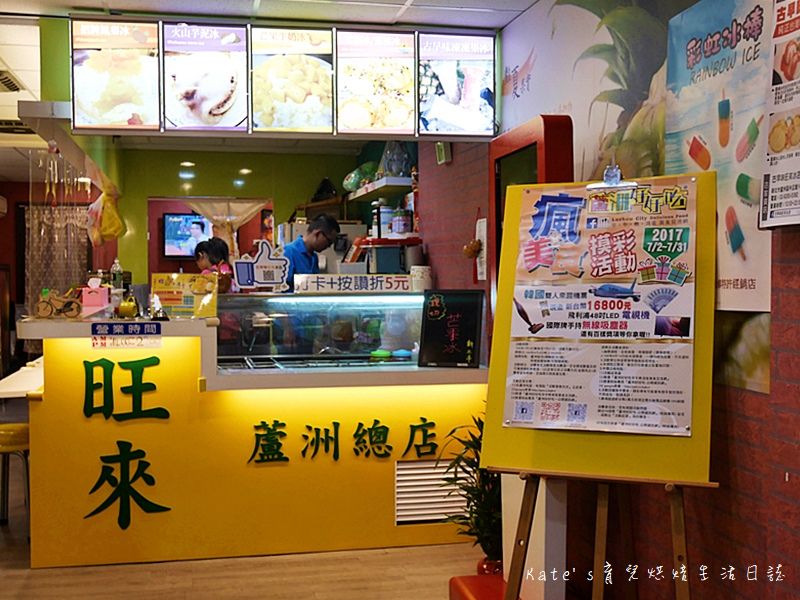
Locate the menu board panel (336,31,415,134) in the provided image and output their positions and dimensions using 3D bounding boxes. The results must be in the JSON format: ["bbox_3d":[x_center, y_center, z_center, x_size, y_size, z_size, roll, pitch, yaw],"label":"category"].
[{"bbox_3d":[-0.104,-0.939,4.195,0.352,0.455,0.080,-1,2,-10],"label":"menu board panel"}]

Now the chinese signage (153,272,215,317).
[{"bbox_3d":[-0.986,-0.016,4.450,0.300,0.205,0.030,0,-6,5],"label":"chinese signage"}]

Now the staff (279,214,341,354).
[{"bbox_3d":[-0.507,0.336,5.400,0.370,1.620,0.470,1,3,30],"label":"staff"}]

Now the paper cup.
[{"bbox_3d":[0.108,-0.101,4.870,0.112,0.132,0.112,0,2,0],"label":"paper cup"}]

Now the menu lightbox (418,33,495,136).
[{"bbox_3d":[0.246,-0.940,4.259,0.345,0.455,0.080,-1,2,-10],"label":"menu lightbox"}]

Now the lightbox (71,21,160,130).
[{"bbox_3d":[-1.171,-0.926,4.000,0.352,0.455,0.080,-1,2,-10],"label":"lightbox"}]

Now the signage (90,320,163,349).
[{"bbox_3d":[-1.215,0.160,4.317,0.300,0.112,0.015,-1,2,-10],"label":"signage"}]

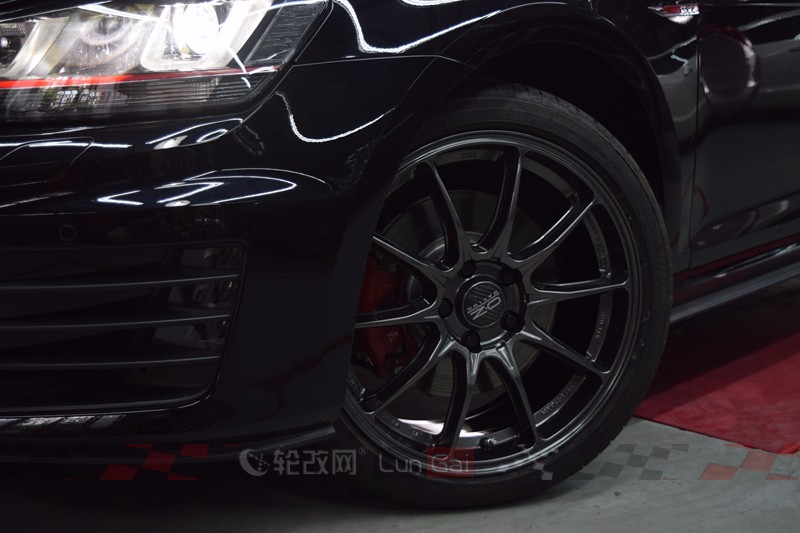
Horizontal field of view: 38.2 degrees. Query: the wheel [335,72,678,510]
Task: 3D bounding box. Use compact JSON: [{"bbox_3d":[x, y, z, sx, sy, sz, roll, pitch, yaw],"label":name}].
[{"bbox_3d":[0.089,0.040,1.742,0.640,0.637,0.228,-3,10,-18],"label":"wheel"}]

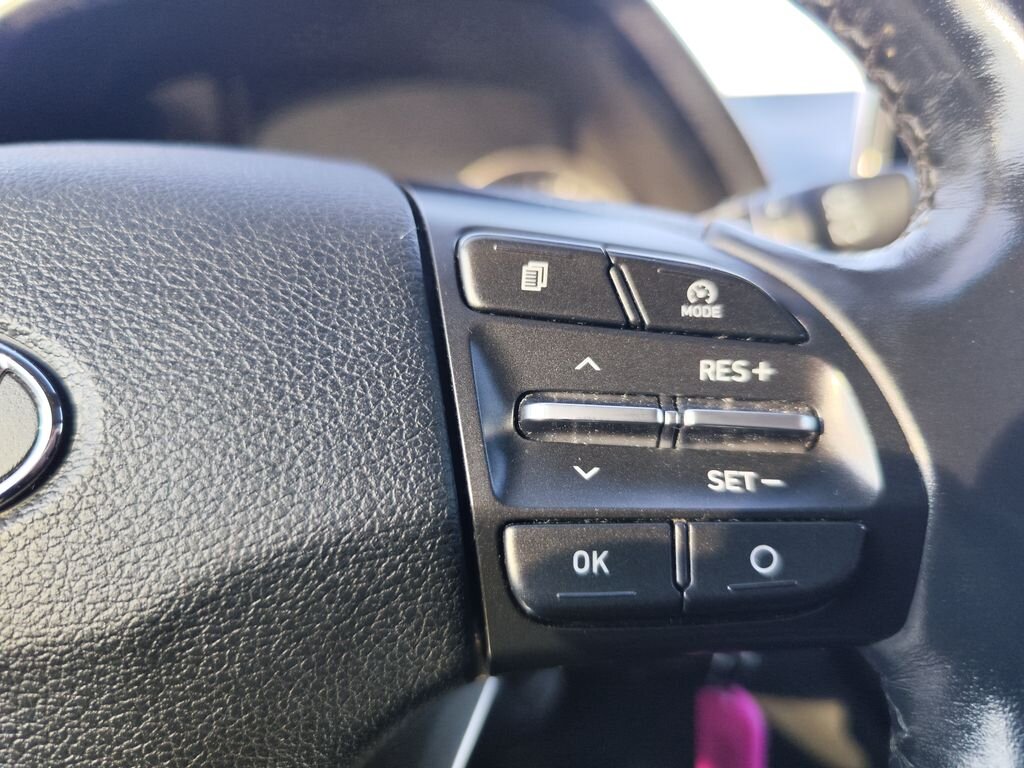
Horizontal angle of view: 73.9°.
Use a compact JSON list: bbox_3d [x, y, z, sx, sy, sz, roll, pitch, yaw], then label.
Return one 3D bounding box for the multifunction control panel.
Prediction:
[{"bbox_3d":[0.025,0.007,0.109,0.079,0.072,0.022,2,-5,-6],"label":"multifunction control panel"}]

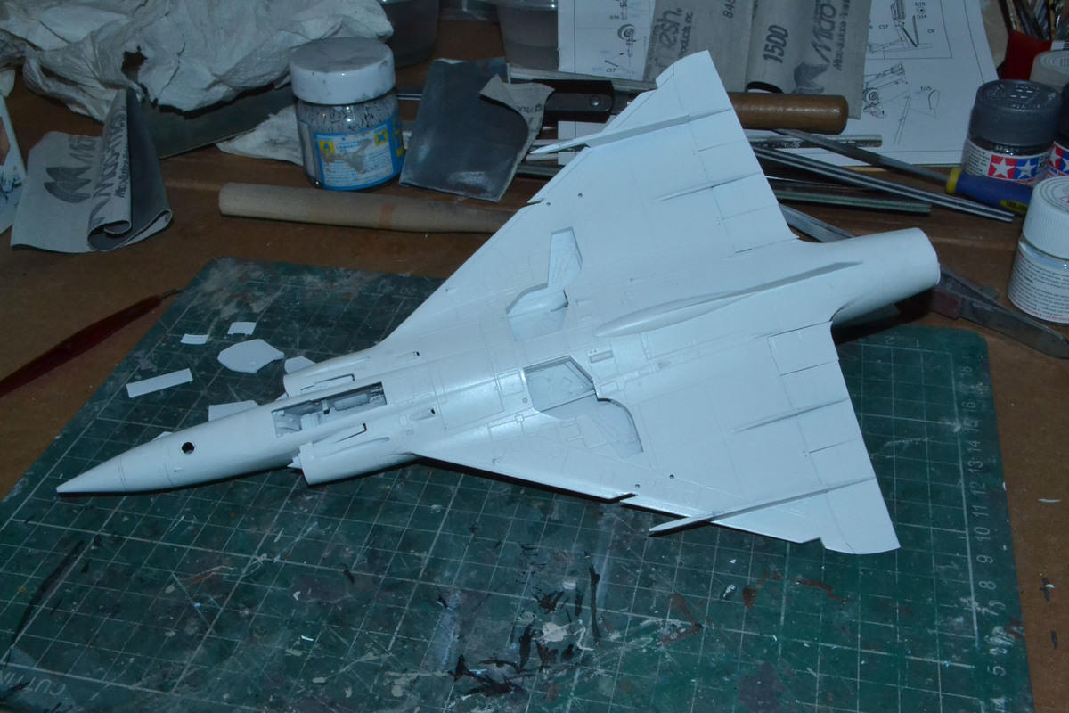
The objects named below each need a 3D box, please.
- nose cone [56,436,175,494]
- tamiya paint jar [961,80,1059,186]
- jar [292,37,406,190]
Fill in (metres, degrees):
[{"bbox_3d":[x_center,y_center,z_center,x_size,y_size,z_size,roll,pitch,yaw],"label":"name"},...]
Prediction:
[{"bbox_3d":[-0.128,0.036,0.353,0.035,0.017,0.017,-14,36,-2],"label":"nose cone"},{"bbox_3d":[0.207,-0.096,0.506,0.035,0.038,0.035,3,36,8],"label":"tamiya paint jar"},{"bbox_3d":[-0.085,-0.111,0.529,0.046,0.055,0.046,-1,36,1],"label":"jar"}]

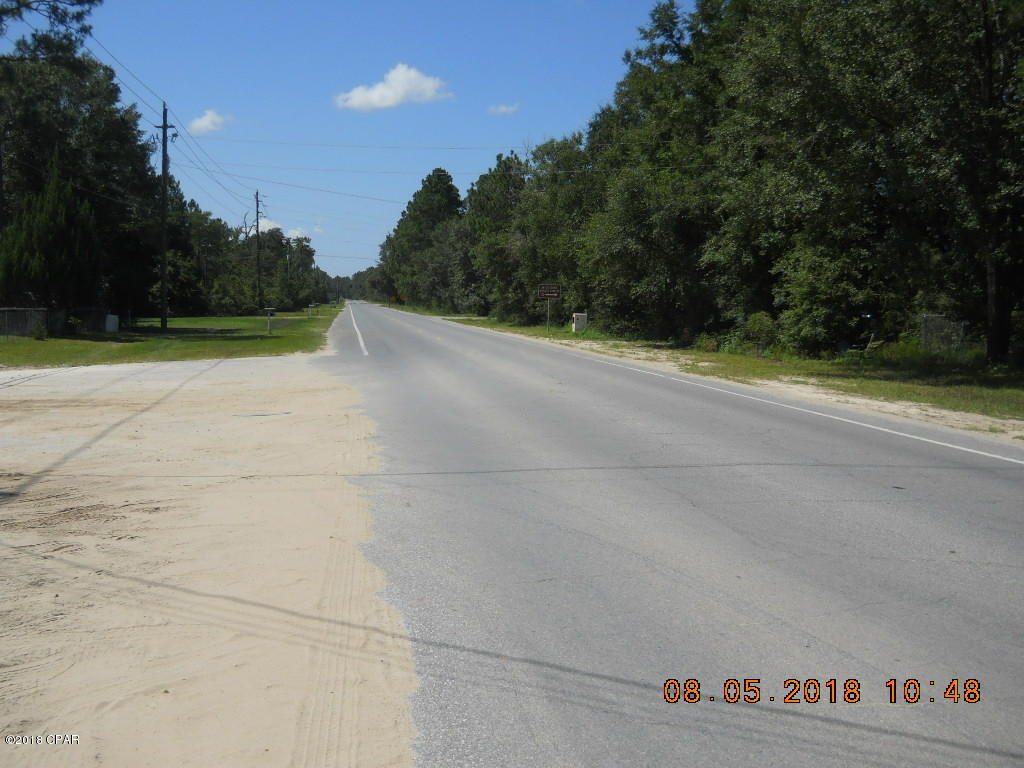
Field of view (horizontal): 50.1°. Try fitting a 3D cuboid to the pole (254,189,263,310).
[{"bbox_3d":[-25.941,-13.692,112.000,0.750,12.500,0.450,0,5,-9],"label":"pole"}]

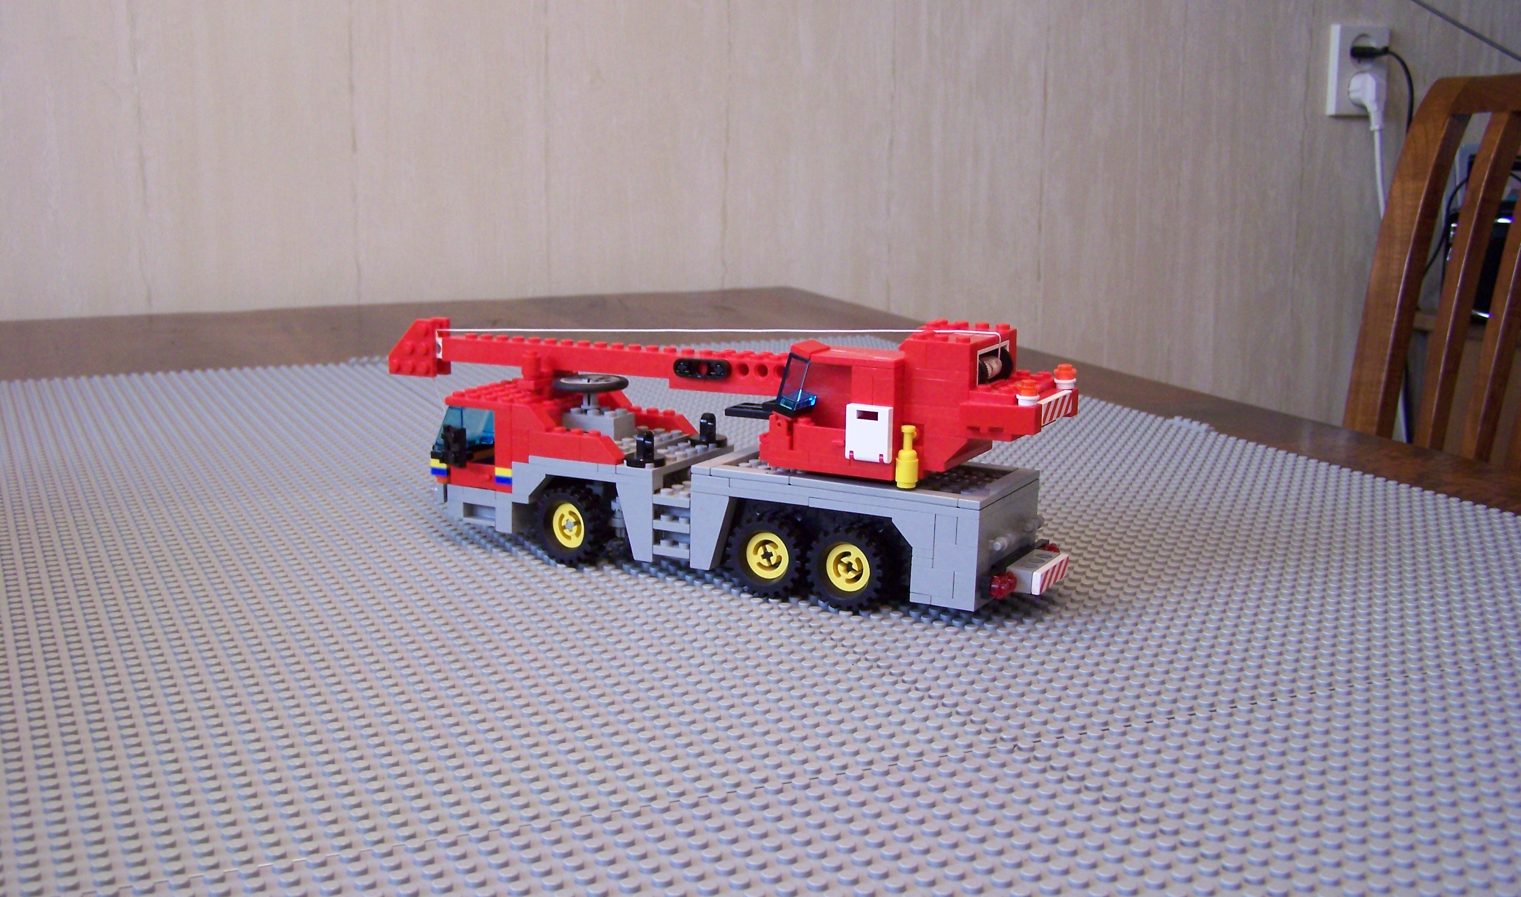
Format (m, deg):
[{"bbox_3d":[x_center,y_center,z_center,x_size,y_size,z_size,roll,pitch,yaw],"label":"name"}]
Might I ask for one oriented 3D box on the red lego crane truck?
[{"bbox_3d":[-0.025,-0.004,0.661,0.295,0.102,0.073,7,12,26],"label":"red lego crane truck"}]

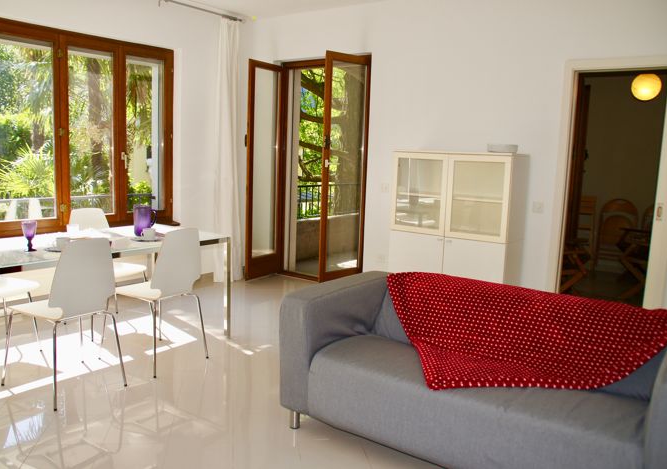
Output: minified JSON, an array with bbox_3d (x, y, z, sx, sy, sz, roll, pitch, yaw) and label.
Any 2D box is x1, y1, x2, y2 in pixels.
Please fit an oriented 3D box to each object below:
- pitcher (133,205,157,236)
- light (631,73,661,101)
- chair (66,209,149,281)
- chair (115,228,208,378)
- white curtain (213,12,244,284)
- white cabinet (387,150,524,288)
[{"bbox_3d":[-1.338,-0.099,3.755,0.165,0.215,0.125,2,8,0],"label":"pitcher"},{"bbox_3d":[3.059,-1.456,5.158,0.270,0.280,0.270,7,10,33],"label":"light"},{"bbox_3d":[-1.736,0.267,4.025,0.550,0.875,0.480,8,10,37],"label":"chair"},{"bbox_3d":[-1.152,0.376,3.408,0.550,0.875,0.480,7,10,33],"label":"chair"},{"bbox_3d":[-1.049,-0.772,5.279,0.130,2.570,0.350,7,10,33],"label":"white curtain"},{"bbox_3d":[1.003,0.044,4.393,0.985,1.400,0.450,7,10,33],"label":"white cabinet"}]

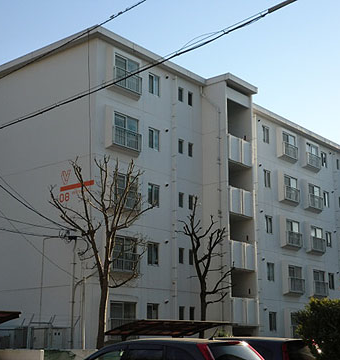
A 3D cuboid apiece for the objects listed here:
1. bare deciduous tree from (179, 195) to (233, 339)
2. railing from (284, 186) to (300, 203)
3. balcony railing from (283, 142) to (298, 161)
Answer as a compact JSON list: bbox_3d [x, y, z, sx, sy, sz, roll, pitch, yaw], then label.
[{"bbox_3d":[1.340,3.917,23.456,1.913,6.812,2.104,-1,-14,3],"label":"bare deciduous tree"},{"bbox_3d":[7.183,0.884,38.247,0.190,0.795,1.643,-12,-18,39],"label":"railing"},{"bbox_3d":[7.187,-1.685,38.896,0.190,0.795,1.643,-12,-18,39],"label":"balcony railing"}]

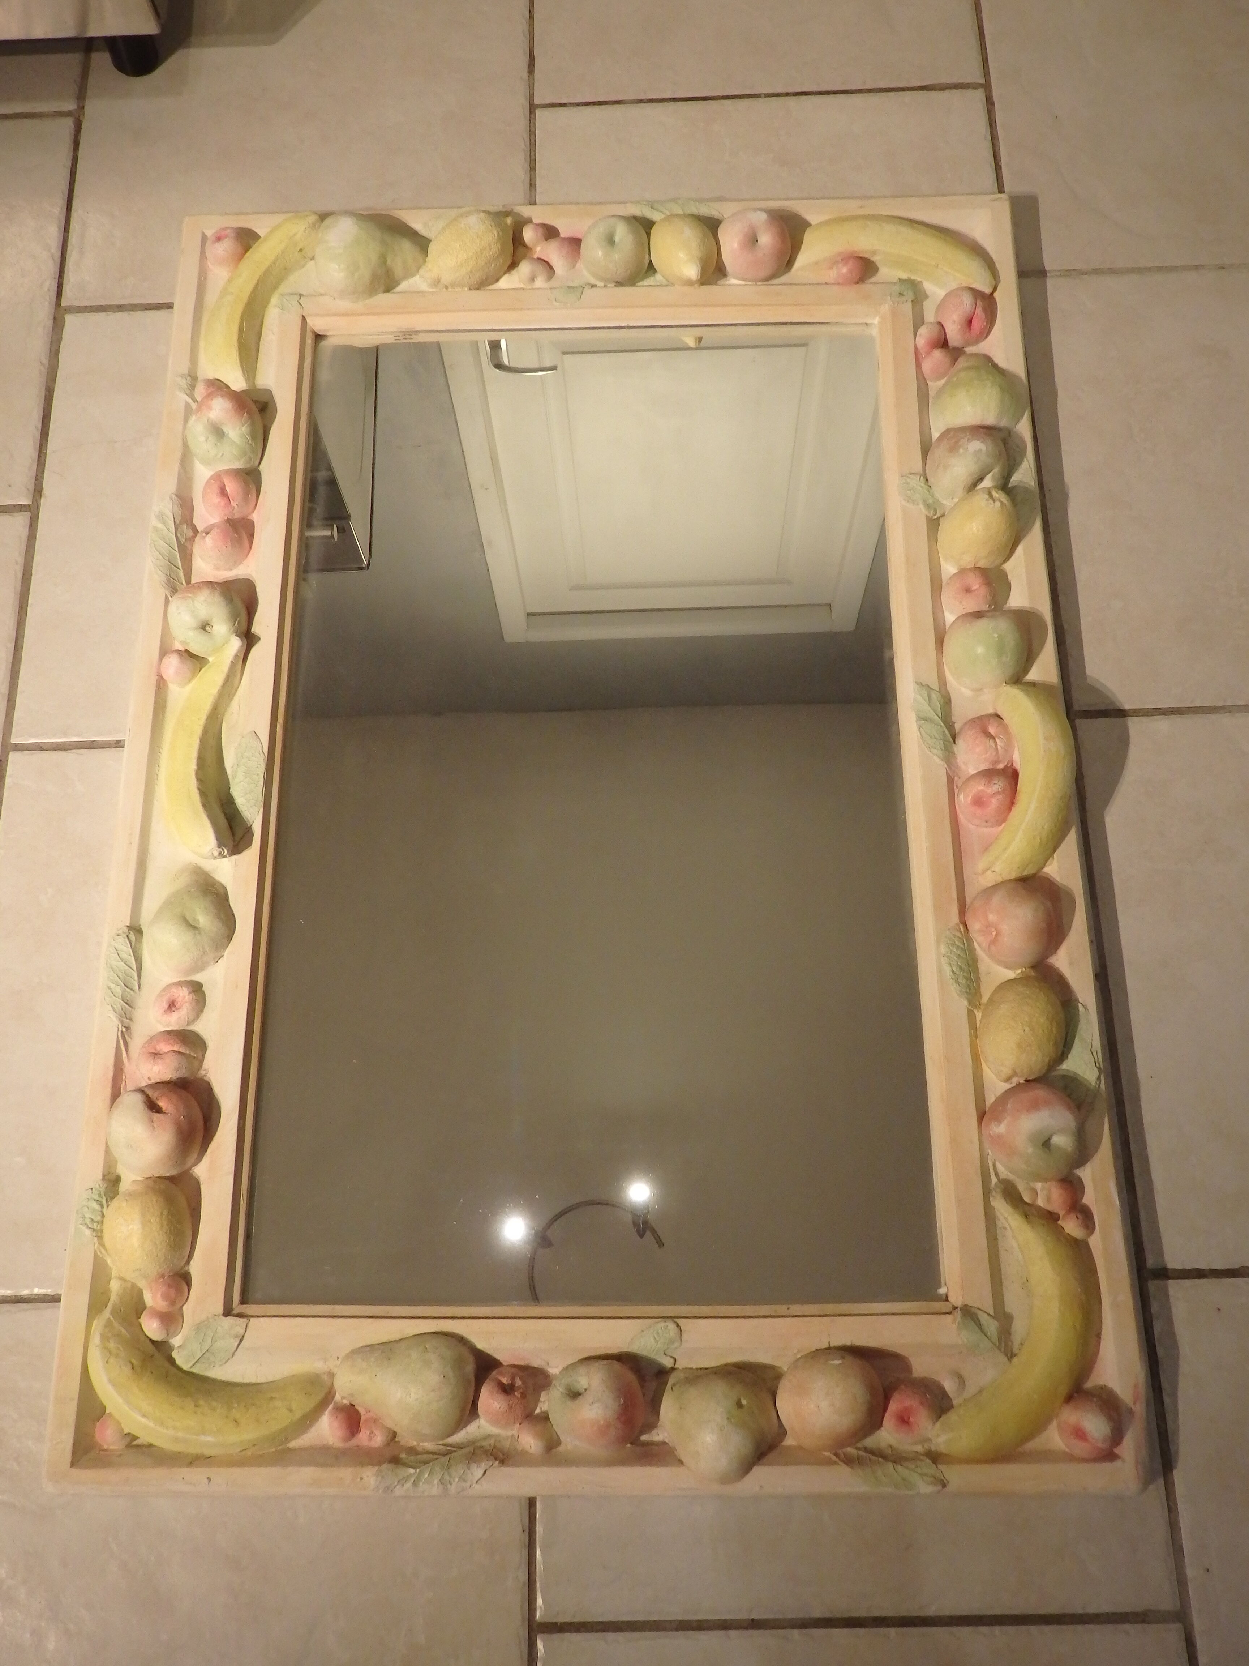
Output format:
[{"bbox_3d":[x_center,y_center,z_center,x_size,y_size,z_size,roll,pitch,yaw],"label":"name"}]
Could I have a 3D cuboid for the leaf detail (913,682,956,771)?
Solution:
[{"bbox_3d":[0.252,-0.086,1.164,0.028,0.012,0.080,-3,71,1],"label":"leaf detail"}]

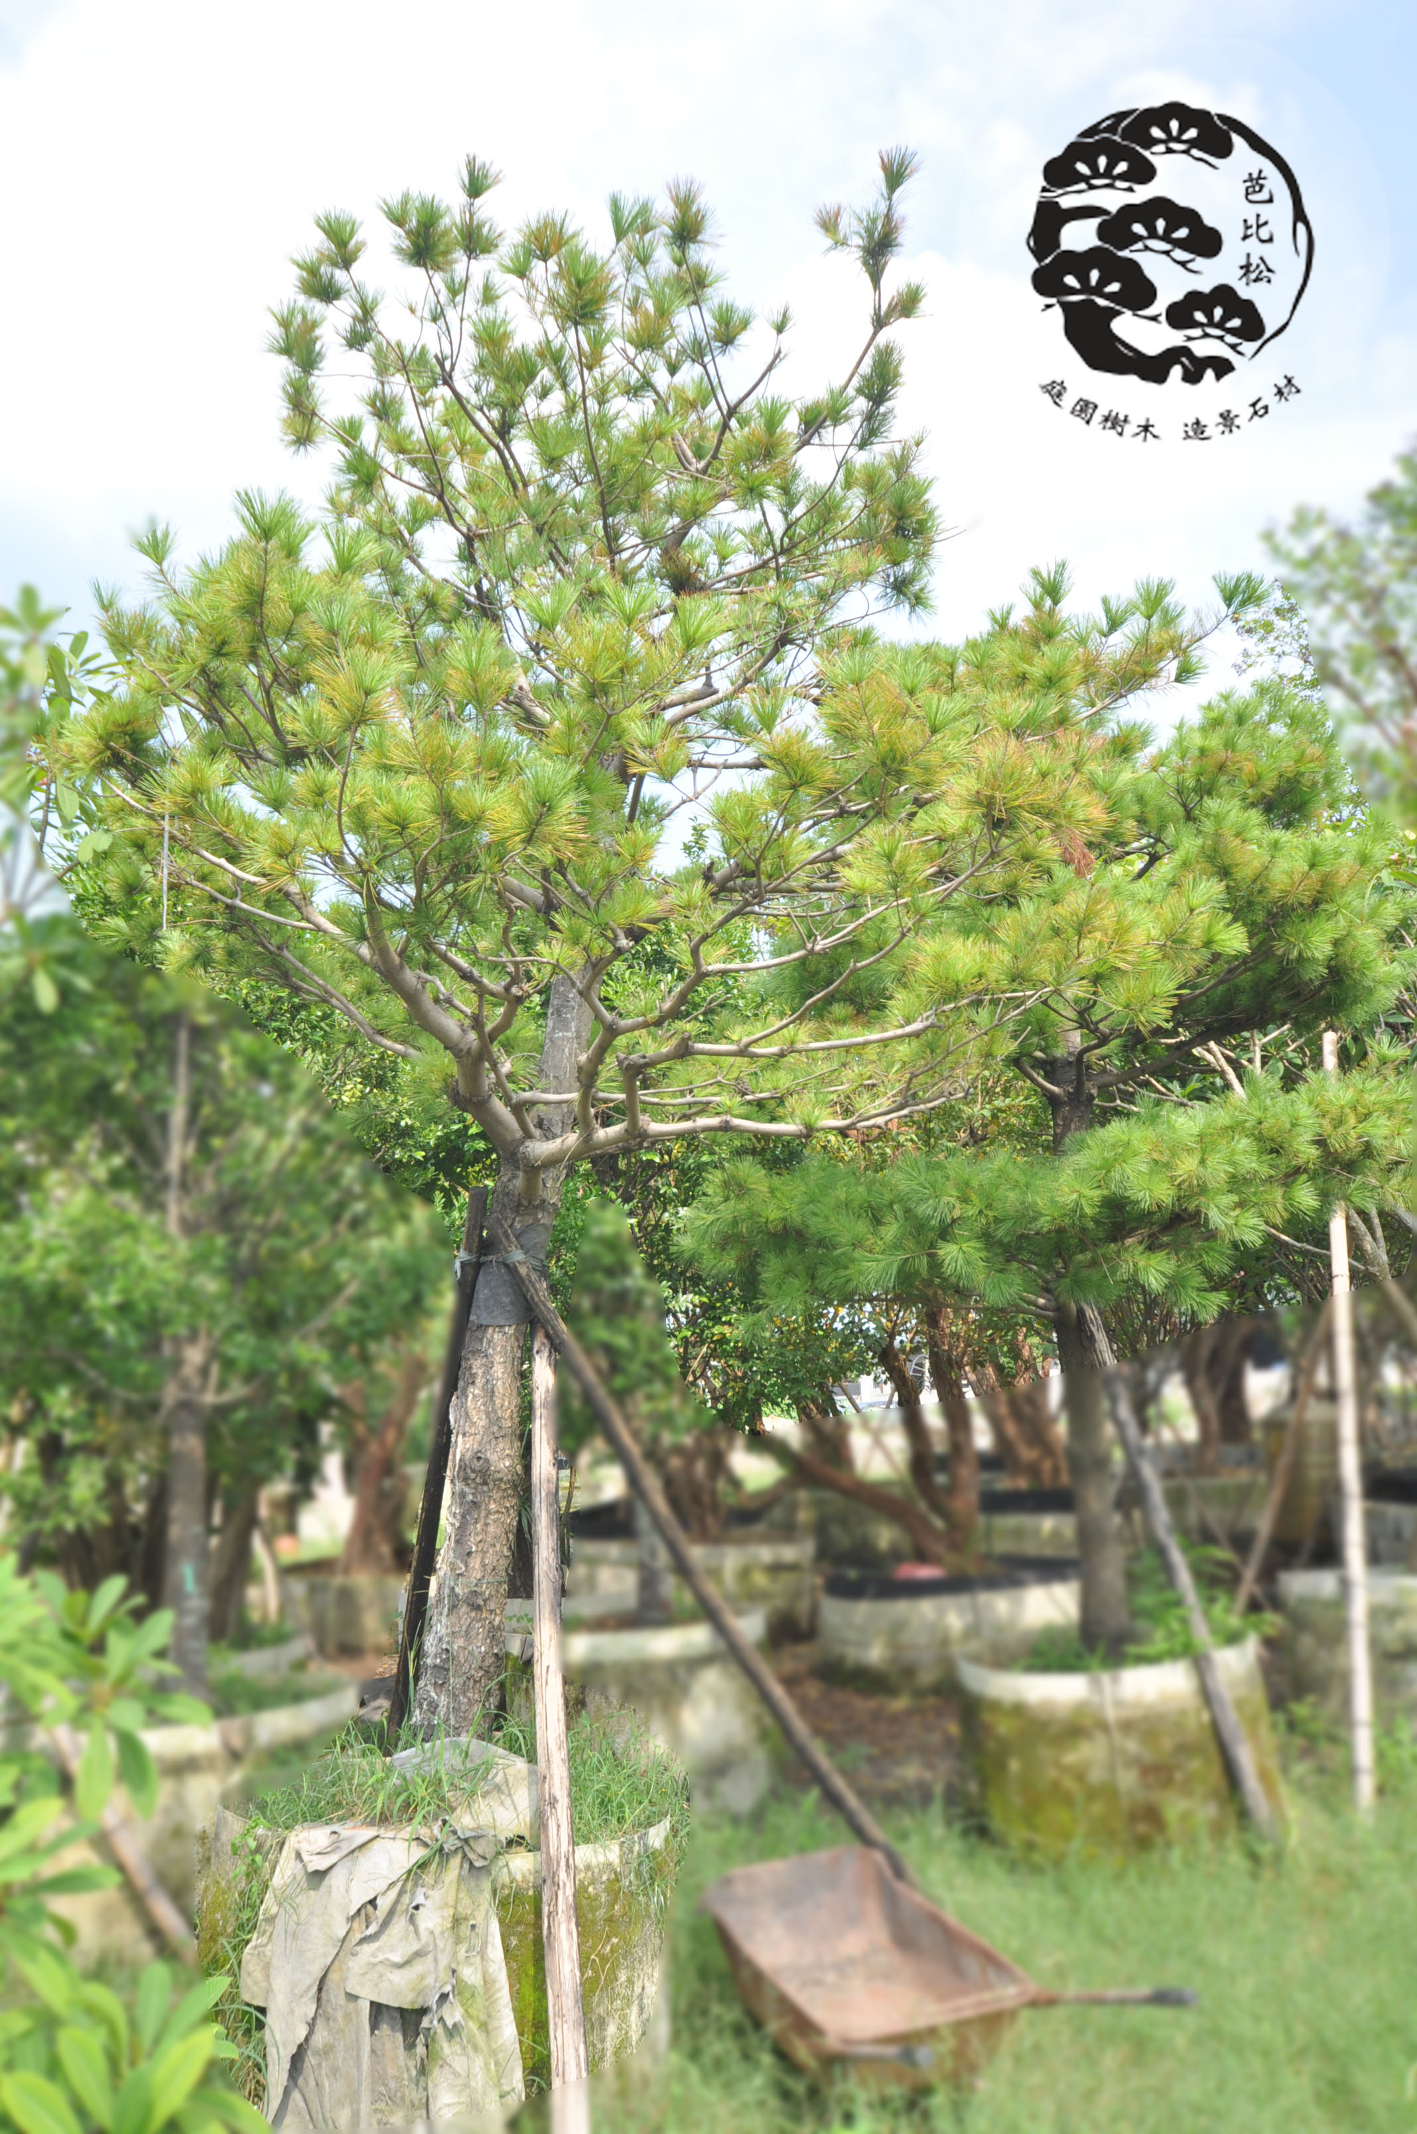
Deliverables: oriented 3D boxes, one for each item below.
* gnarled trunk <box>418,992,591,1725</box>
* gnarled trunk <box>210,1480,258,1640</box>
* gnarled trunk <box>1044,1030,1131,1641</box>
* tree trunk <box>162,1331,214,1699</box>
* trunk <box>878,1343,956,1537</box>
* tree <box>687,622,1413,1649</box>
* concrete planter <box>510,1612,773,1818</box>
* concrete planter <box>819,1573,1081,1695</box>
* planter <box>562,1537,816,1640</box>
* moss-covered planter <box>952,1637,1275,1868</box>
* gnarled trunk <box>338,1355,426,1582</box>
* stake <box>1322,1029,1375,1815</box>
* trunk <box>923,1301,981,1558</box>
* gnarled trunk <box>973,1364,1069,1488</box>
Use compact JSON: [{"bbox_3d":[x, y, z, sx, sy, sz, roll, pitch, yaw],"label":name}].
[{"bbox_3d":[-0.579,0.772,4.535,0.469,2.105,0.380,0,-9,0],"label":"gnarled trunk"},{"bbox_3d":[-1.743,1.824,5.876,0.170,0.660,0.170,-1,-10,0],"label":"gnarled trunk"},{"bbox_3d":[1.317,0.928,5.570,0.200,2.140,0.200,-1,-10,0],"label":"gnarled trunk"},{"bbox_3d":[-1.628,1.392,5.010,0.150,1.110,0.150,-1,-10,0],"label":"tree trunk"},{"bbox_3d":[1.159,2.081,8.930,0.428,1.100,0.300,0,-9,0],"label":"trunk"},{"bbox_3d":[1.252,0.152,5.709,2.550,3.660,2.400,-1,-10,0],"label":"tree"},{"bbox_3d":[-0.311,2.420,6.060,1.070,0.580,1.070,-1,-10,0],"label":"concrete planter"},{"bbox_3d":[1.116,2.531,7.145,1.200,0.470,1.200,-1,-10,0],"label":"concrete planter"},{"bbox_3d":[-0.076,3.112,9.520,1.480,0.570,1.450,0,-9,0],"label":"planter"},{"bbox_3d":[1.395,2.274,5.449,1.050,0.570,1.050,-1,-10,0],"label":"moss-covered planter"},{"bbox_3d":[-1.941,2.352,9.544,0.508,1.309,0.420,0,-9,0],"label":"gnarled trunk"},{"bbox_3d":[2.263,1.213,5.646,0.080,2.730,0.080,1,-9,0],"label":"stake"},{"bbox_3d":[1.360,2.055,8.934,0.326,1.401,0.280,0,-9,0],"label":"trunk"},{"bbox_3d":[2.389,2.782,12.210,0.739,1.001,0.500,0,-9,0],"label":"gnarled trunk"}]

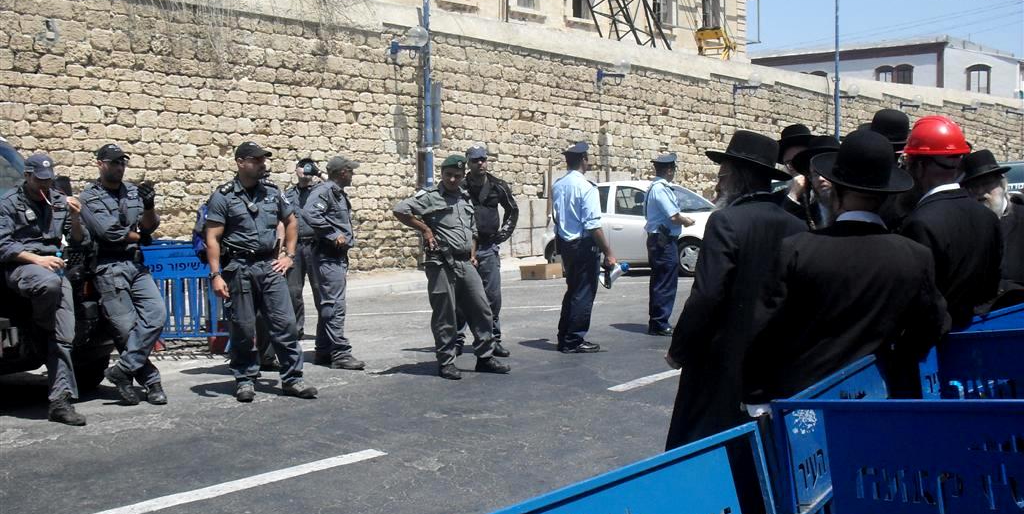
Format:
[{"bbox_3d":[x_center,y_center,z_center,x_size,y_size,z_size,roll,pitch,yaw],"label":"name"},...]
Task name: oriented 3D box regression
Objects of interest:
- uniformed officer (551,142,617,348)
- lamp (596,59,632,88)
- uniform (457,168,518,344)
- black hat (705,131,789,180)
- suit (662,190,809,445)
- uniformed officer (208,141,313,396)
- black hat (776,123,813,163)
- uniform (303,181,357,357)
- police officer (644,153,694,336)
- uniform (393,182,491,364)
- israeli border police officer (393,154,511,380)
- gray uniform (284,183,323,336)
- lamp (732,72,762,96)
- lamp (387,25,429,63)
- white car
[{"bbox_3d":[0.633,-0.100,9.950,0.450,1.830,0.550,-2,3,-41],"label":"uniformed officer"},{"bbox_3d":[1.950,-3.540,21.600,0.730,0.520,0.300,2,3,38],"label":"lamp"},{"bbox_3d":[-0.226,0.013,9.600,0.580,1.500,0.380,-1,2,-14],"label":"uniform"},{"bbox_3d":[1.010,-0.438,4.800,0.375,0.145,0.330,17,10,29],"label":"black hat"},{"bbox_3d":[0.963,0.340,4.800,0.580,1.240,0.440,-1,2,-34],"label":"suit"},{"bbox_3d":[-1.810,0.070,8.100,0.680,1.800,0.450,-1,2,-30],"label":"uniformed officer"},{"bbox_3d":[1.850,-0.790,7.300,0.340,0.150,0.370,0,2,9],"label":"black hat"},{"bbox_3d":[-1.526,0.113,9.400,0.440,1.540,0.500,1,2,22],"label":"uniform"},{"bbox_3d":[1.566,-0.145,11.250,0.480,1.800,0.500,-1,2,-22],"label":"police officer"},{"bbox_3d":[-0.536,0.145,8.800,0.720,1.420,0.500,-1,2,-30],"label":"uniform"},{"bbox_3d":[-0.484,0.056,9.000,0.780,1.755,0.500,-2,3,-37],"label":"israeli border police officer"},{"bbox_3d":[-1.772,0.124,9.600,0.550,1.500,0.380,-1,3,-12],"label":"gray uniform"},{"bbox_3d":[5.460,-3.980,25.900,0.730,0.530,0.300,2,3,38],"label":"lamp"},{"bbox_3d":[-1.580,-3.270,17.200,0.730,0.510,0.300,2,3,38],"label":"lamp"},{"bbox_3d":[2.380,-0.500,18.400,3.700,1.500,1.680,2,4,33],"label":"white car"}]

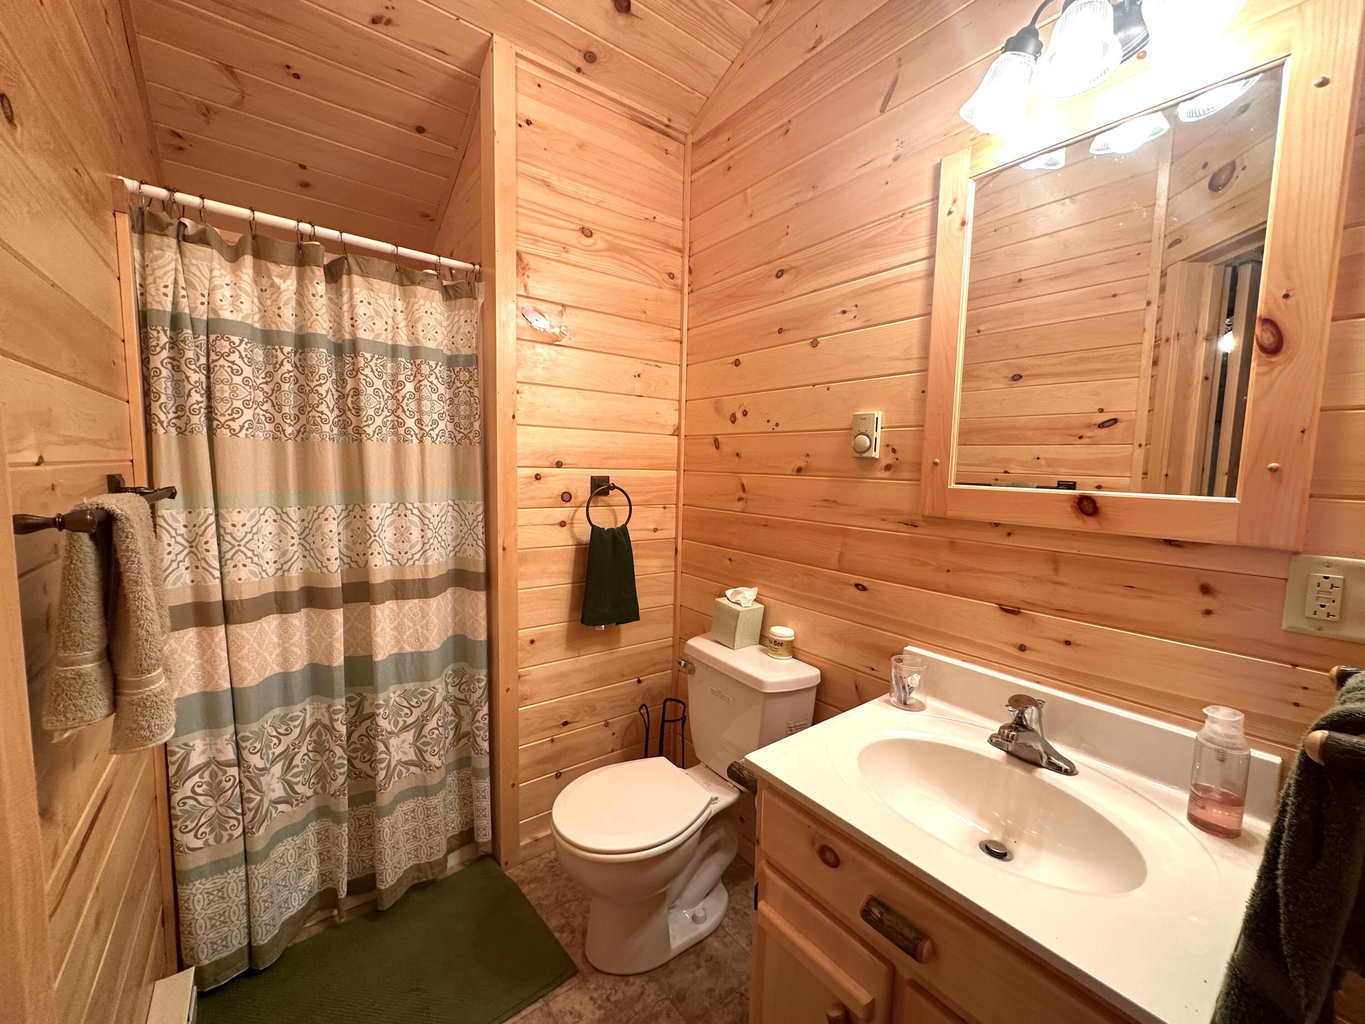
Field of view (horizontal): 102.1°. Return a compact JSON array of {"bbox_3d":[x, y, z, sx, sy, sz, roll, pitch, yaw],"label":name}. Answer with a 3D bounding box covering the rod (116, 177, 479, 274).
[{"bbox_3d":[-0.938,-0.739,1.474,0.790,0.032,0.032,-3,6,-37],"label":"rod"}]

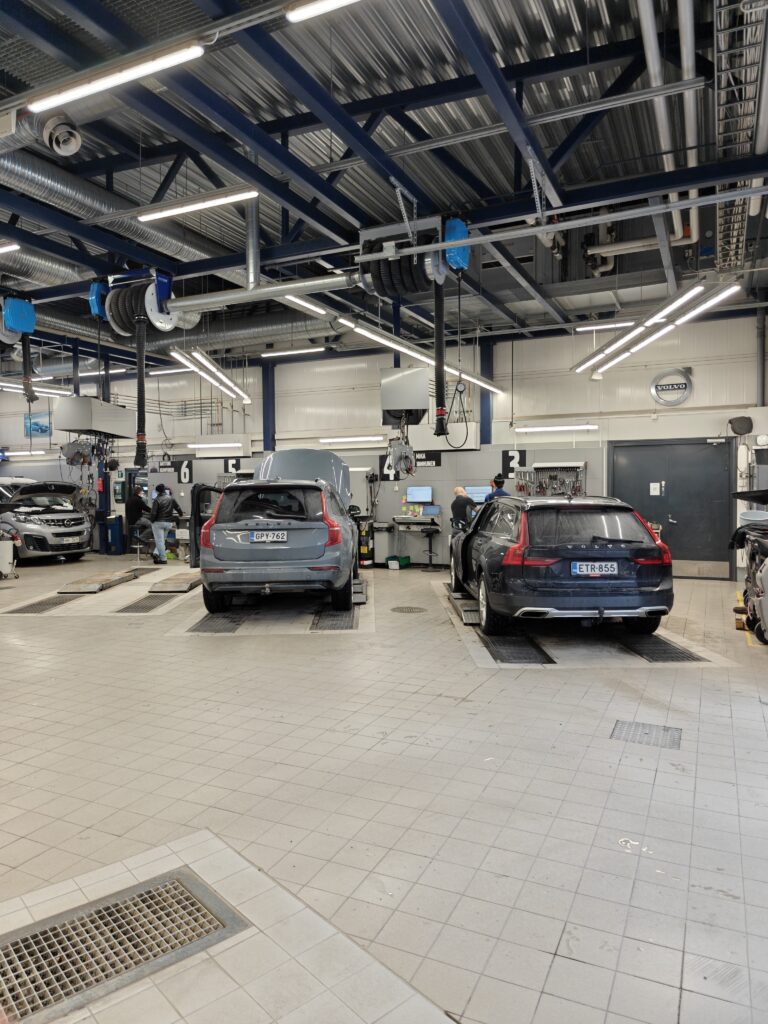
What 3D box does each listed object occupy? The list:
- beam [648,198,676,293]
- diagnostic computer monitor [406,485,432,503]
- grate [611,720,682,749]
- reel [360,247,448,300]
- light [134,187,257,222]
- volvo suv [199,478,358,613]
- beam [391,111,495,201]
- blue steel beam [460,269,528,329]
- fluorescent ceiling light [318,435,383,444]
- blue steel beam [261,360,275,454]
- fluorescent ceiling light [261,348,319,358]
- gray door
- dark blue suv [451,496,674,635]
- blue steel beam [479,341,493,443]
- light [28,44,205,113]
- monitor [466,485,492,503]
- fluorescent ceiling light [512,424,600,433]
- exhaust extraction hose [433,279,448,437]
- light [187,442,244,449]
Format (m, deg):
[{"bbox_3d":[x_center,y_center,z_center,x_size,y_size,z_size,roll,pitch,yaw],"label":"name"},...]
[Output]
[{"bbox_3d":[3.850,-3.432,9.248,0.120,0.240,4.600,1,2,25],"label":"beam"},{"bbox_3d":[0.709,-0.341,13.526,0.550,0.335,0.060,0,2,26],"label":"diagnostic computer monitor"},{"bbox_3d":[1.717,1.456,4.441,0.410,0.020,0.400,0,2,26],"label":"grate"},{"bbox_3d":[0.224,-2.796,7.814,0.840,0.620,0.620,1,2,25],"label":"reel"},{"bbox_3d":[-1.956,-3.189,7.071,1.540,0.100,0.100,0,2,26],"label":"light"},{"bbox_3d":[-1.410,0.376,10.490,1.970,1.770,4.950,-1,2,-1],"label":"volvo suv"},{"bbox_3d":[0.609,-3.852,7.286,0.110,1.694,0.110,-47,-17,20],"label":"beam"},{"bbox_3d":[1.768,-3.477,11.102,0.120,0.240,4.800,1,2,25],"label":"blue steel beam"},{"bbox_3d":[-0.691,-1.538,14.349,1.540,0.100,0.100,0,2,26],"label":"fluorescent ceiling light"},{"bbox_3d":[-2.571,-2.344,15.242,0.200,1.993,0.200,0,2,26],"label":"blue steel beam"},{"bbox_3d":[-1.915,-3.349,14.315,1.570,0.100,0.120,1,2,25],"label":"fluorescent ceiling light"},{"bbox_3d":[5.186,-0.056,12.371,2.100,2.500,0.120,1,2,25],"label":"gray door"},{"bbox_3d":[2.000,0.530,8.830,1.950,1.540,4.940,0,2,0],"label":"dark blue suv"},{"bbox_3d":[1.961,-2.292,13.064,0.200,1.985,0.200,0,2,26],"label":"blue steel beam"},{"bbox_3d":[-1.799,-2.932,4.559,1.570,0.100,0.110,1,2,25],"label":"light"},{"bbox_3d":[1.904,-0.339,13.563,0.560,0.340,0.070,1,2,25],"label":"monitor"},{"bbox_3d":[3.243,-1.564,12.790,1.570,0.100,0.110,1,2,25],"label":"fluorescent ceiling light"},{"bbox_3d":[0.649,-1.774,7.812,0.150,1.780,0.150,1,2,25],"label":"exhaust extraction hose"},{"bbox_3d":[-3.829,-1.508,15.383,1.540,0.100,0.100,0,2,26],"label":"light"}]

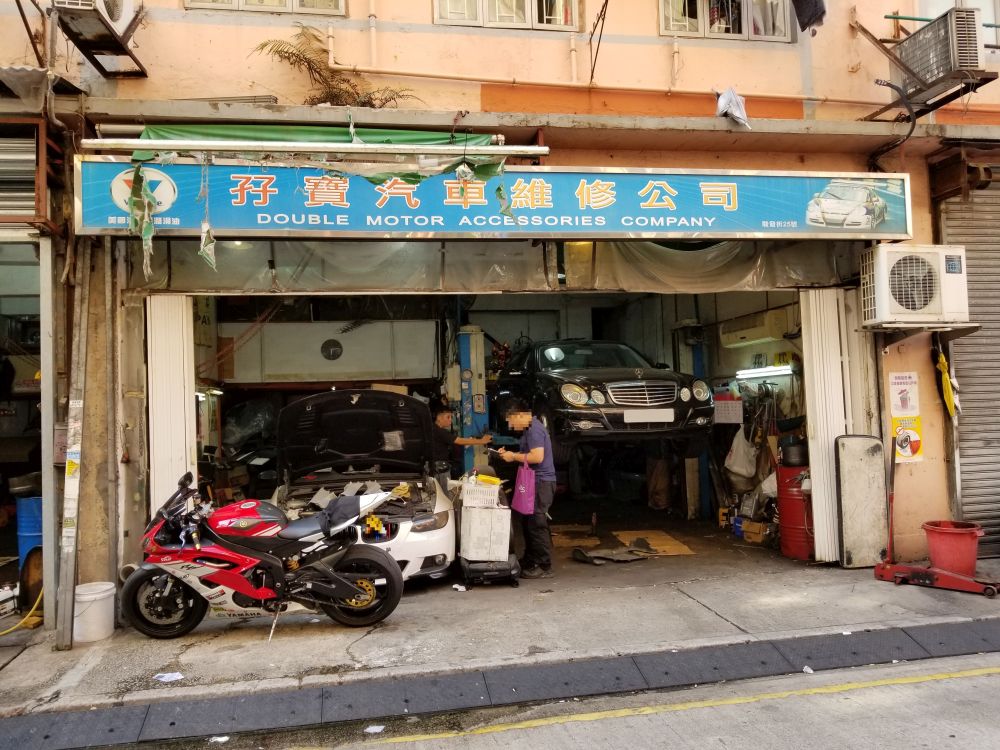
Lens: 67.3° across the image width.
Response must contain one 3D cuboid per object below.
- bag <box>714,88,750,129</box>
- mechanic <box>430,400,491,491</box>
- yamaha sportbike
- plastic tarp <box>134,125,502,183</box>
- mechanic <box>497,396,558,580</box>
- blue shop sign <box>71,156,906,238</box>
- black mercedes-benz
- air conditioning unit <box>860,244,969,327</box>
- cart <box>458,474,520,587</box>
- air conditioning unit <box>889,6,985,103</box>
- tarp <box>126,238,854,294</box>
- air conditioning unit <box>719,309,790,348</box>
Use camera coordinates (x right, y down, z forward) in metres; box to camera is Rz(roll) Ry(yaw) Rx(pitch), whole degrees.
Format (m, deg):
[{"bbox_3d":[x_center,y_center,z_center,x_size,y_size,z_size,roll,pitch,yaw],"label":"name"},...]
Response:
[{"bbox_3d":[1.969,-2.265,6.361,0.280,0.350,0.230,-2,-3,-10],"label":"bag"},{"bbox_3d":[-0.436,1.135,8.300,0.640,1.650,0.500,-2,-3,-6],"label":"mechanic"},{"bbox_3d":[-1.665,1.296,5.350,2.000,1.170,0.700,-2,-3,-11],"label":"yamaha sportbike"},{"bbox_3d":[-1.355,-1.727,5.860,2.800,0.460,0.350,-2,-3,-10],"label":"plastic tarp"},{"bbox_3d":[0.233,1.059,7.170,0.520,1.667,0.480,-1,-3,-26],"label":"mechanic"},{"bbox_3d":[0.273,-1.427,6.290,7.021,0.608,0.150,-2,-3,-10],"label":"blue shop sign"},{"bbox_3d":[1.049,0.313,9.900,1.880,1.460,4.820,-2,-3,-11],"label":"black mercedes-benz"},{"bbox_3d":[3.784,-0.810,6.904,0.880,0.690,0.310,-2,-3,-10],"label":"air conditioning unit"},{"bbox_3d":[-0.090,1.388,6.800,0.530,0.970,0.420,-2,-3,-6],"label":"cart"},{"bbox_3d":[3.911,-2.844,6.801,0.280,0.535,0.780,-2,-3,-10],"label":"air conditioning unit"},{"bbox_3d":[0.193,-0.974,6.700,6.500,0.500,0.180,-2,-3,-10],"label":"tarp"},{"bbox_3d":[2.949,-0.525,8.826,0.230,0.295,1.070,-2,-3,-10],"label":"air conditioning unit"}]

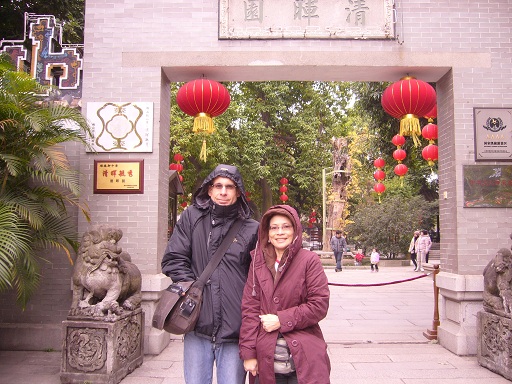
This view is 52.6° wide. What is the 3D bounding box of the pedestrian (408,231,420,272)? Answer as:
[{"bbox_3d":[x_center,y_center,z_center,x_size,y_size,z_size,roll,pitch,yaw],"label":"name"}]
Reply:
[{"bbox_3d":[6.462,2.405,21.000,0.520,1.640,0.380,0,-5,0],"label":"pedestrian"}]

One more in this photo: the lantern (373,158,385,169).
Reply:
[{"bbox_3d":[3.736,-0.850,15.600,0.340,0.320,0.340,0,-5,0],"label":"lantern"}]

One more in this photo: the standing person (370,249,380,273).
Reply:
[{"bbox_3d":[4.778,2.763,20.700,0.400,0.930,0.290,-1,-5,14],"label":"standing person"}]

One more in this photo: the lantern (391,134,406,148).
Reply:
[{"bbox_3d":[3.651,-1.298,13.200,0.340,0.320,0.340,0,-5,0],"label":"lantern"}]

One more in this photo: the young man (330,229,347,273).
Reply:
[{"bbox_3d":[3.323,2.391,20.800,0.620,1.670,0.420,0,-5,3],"label":"young man"}]

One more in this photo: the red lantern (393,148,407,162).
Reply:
[{"bbox_3d":[3.674,-0.936,13.200,0.340,0.320,0.340,0,-5,0],"label":"red lantern"}]

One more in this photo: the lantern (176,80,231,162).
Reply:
[{"bbox_3d":[-0.676,-0.931,6.720,0.700,1.060,0.700,0,-5,0],"label":"lantern"}]

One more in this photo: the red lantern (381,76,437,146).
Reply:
[{"bbox_3d":[1.983,-1.034,6.700,0.710,0.920,0.710,0,-5,0],"label":"red lantern"}]

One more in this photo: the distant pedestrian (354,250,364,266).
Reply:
[{"bbox_3d":[4.298,2.745,21.500,0.420,0.720,0.280,0,-5,6],"label":"distant pedestrian"}]

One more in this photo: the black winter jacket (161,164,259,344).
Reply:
[{"bbox_3d":[-0.263,0.359,3.020,0.580,1.040,0.360,-1,-5,9],"label":"black winter jacket"}]

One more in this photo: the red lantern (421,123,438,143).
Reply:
[{"bbox_3d":[3.220,-1.092,9.500,0.340,0.340,0.340,0,-5,0],"label":"red lantern"}]

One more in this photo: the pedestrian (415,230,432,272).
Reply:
[{"bbox_3d":[6.710,2.382,20.800,0.600,1.670,0.380,-2,-5,27],"label":"pedestrian"}]

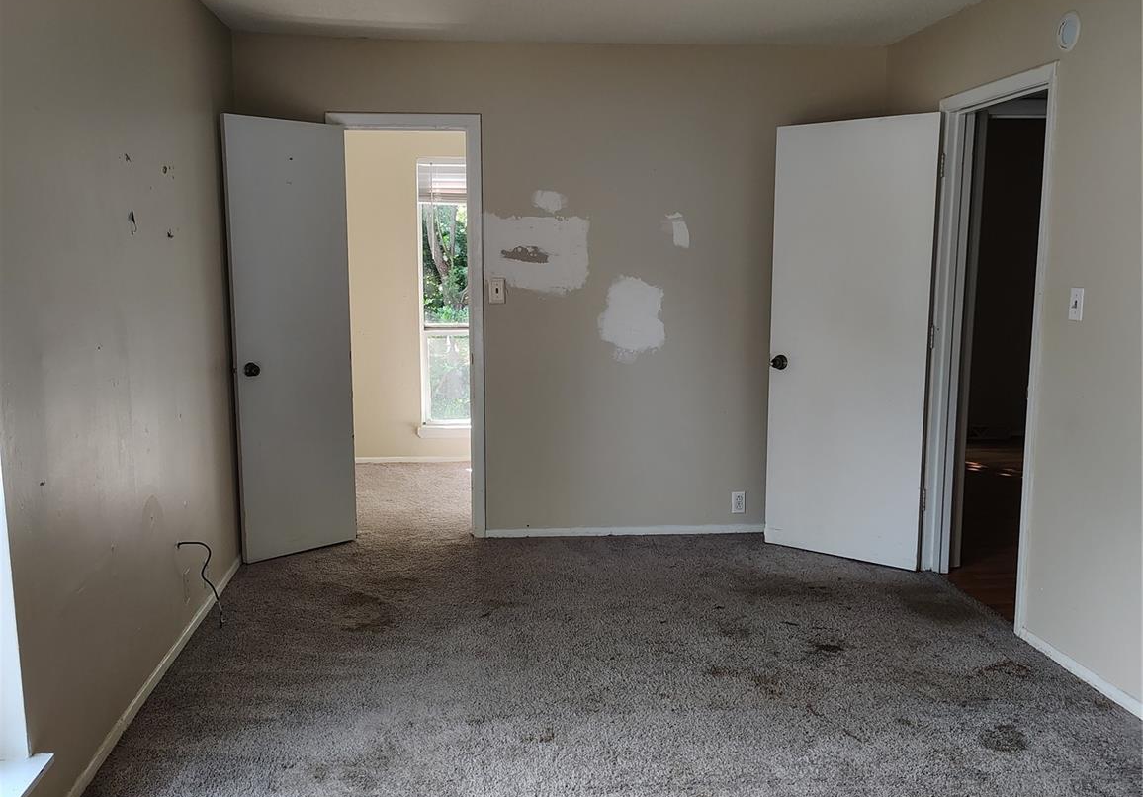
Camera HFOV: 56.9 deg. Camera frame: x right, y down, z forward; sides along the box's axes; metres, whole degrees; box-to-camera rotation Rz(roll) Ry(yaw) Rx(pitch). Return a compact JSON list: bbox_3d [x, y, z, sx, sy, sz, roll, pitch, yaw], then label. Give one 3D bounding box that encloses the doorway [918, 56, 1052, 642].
[{"bbox_3d":[1.713,-0.196,4.281,0.140,2.097,0.916,-1,8,-6],"label":"doorway"}]

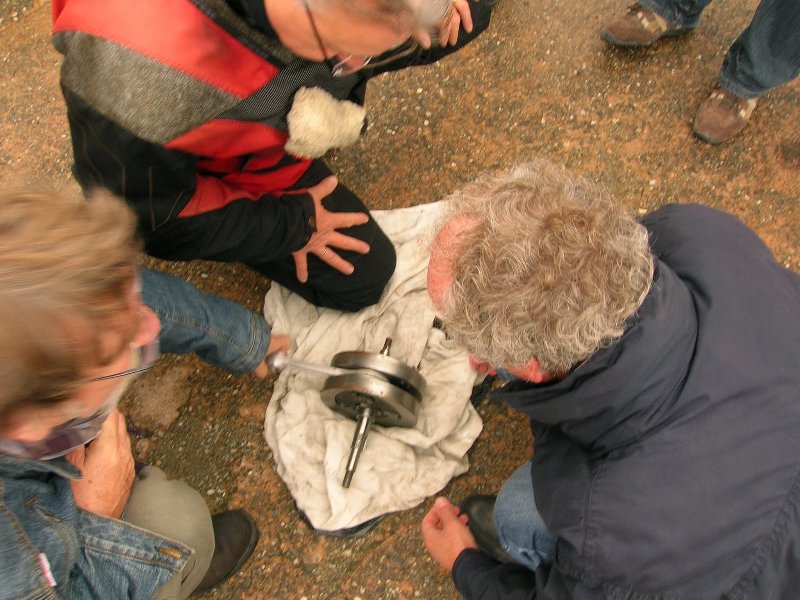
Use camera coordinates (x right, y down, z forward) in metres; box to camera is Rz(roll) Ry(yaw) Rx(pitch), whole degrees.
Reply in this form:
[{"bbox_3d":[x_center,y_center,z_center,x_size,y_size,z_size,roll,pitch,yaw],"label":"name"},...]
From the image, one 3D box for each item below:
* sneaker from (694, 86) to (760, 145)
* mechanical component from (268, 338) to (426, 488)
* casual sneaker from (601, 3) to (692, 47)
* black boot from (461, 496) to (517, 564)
[{"bbox_3d":[0.834,-0.526,1.953,0.110,0.110,0.295,25,67,11],"label":"sneaker"},{"bbox_3d":[-0.124,0.198,1.537,0.324,0.195,0.308,13,65,6],"label":"mechanical component"},{"bbox_3d":[0.679,-0.754,2.064,0.295,0.110,0.110,-17,65,-8],"label":"casual sneaker"},{"bbox_3d":[0.233,0.467,1.472,0.290,0.105,0.105,37,70,16],"label":"black boot"}]

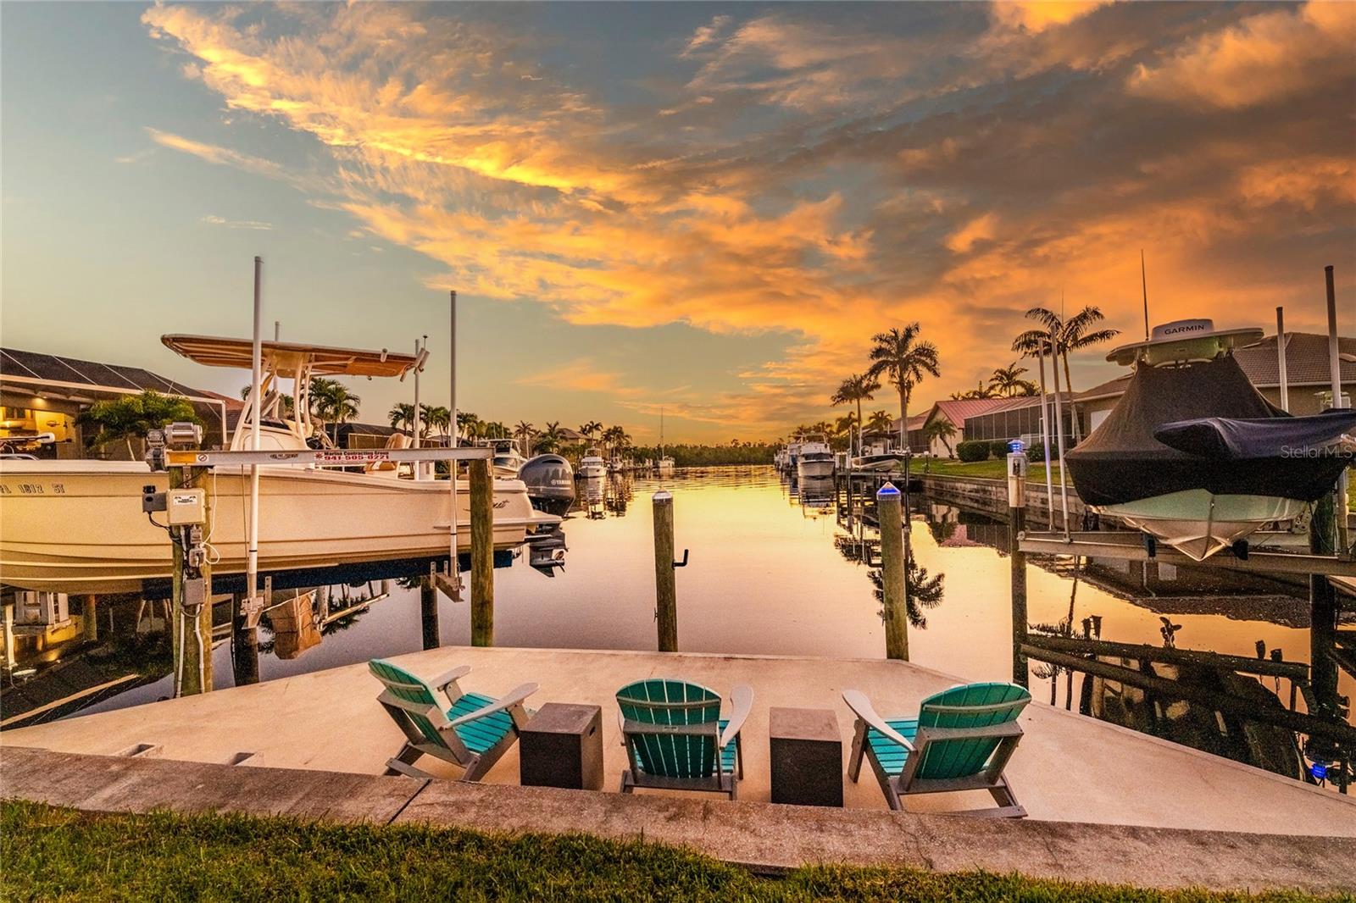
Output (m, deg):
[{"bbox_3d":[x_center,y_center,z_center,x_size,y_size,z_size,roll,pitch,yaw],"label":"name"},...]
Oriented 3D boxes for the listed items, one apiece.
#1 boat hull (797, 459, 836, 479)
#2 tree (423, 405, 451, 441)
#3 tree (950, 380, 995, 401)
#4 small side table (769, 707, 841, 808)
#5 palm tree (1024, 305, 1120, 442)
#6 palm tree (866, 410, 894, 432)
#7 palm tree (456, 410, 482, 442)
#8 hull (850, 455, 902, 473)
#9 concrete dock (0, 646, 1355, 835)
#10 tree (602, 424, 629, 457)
[{"bbox_3d":[15.875,1.960,61.000,3.900,2.200,11.000,-1,-1,8],"label":"boat hull"},{"bbox_3d":[-19.746,-0.864,43.000,2.500,5.873,2.500,-1,-1,0],"label":"tree"},{"bbox_3d":[36.437,-3.747,64.950,5.200,10.004,5.200,-1,-1,0],"label":"tree"},{"bbox_3d":[0.724,1.789,2.996,0.371,0.477,0.351,-1,-1,10],"label":"small side table"},{"bbox_3d":[21.360,-3.582,29.000,5.000,8.678,5.000,-1,-1,0],"label":"palm tree"},{"bbox_3d":[28.804,-2.166,74.963,4.000,7.419,4.000,-1,-1,0],"label":"palm tree"},{"bbox_3d":[-18.879,-0.660,47.969,2.600,6.202,2.600,-1,-1,0],"label":"palm tree"},{"bbox_3d":[12.589,0.760,33.500,2.300,1.200,5.500,-1,-1,5],"label":"hull"},{"bbox_3d":[-0.661,2.207,4.020,11.289,0.200,3.117,-1,-1,8],"label":"concrete dock"},{"bbox_3d":[-11.756,-1.406,100.000,5.000,7.632,5.000,-1,-1,0],"label":"tree"}]

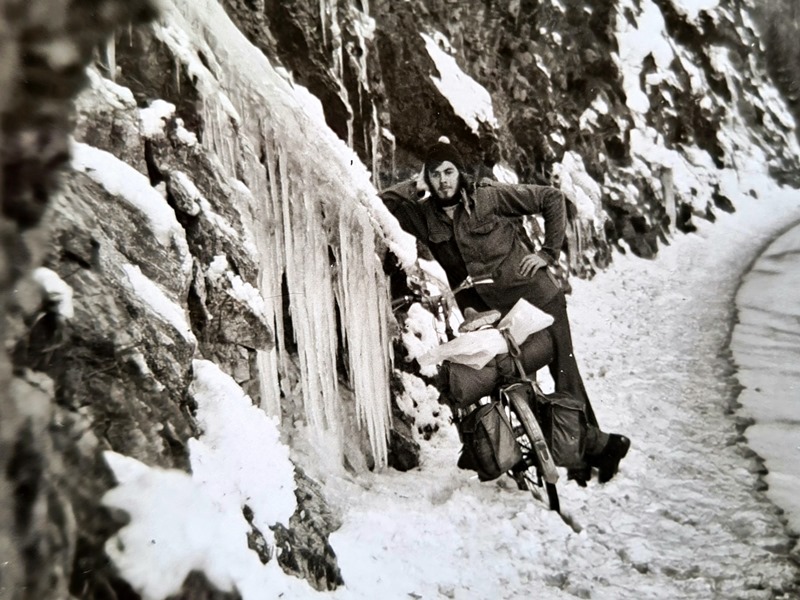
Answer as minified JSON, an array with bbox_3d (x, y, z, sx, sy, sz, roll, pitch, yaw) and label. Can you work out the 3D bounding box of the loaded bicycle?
[{"bbox_3d":[0.460,0.475,3.220,0.620,1.050,1.760,-21,9,-6],"label":"loaded bicycle"}]

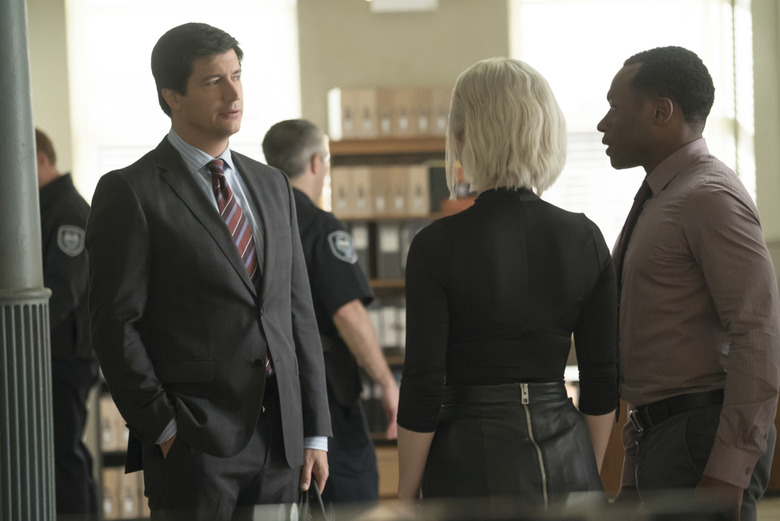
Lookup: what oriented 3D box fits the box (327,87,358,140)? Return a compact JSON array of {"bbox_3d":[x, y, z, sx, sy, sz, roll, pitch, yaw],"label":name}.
[{"bbox_3d":[-0.242,-0.781,14.877,0.103,0.260,0.260,-2,0,-15],"label":"box"}]

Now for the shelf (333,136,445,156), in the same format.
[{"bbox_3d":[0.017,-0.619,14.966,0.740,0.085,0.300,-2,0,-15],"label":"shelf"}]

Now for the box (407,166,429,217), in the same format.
[{"bbox_3d":[0.120,-0.371,14.973,0.103,0.260,0.260,-2,0,-15],"label":"box"}]

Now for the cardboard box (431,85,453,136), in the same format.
[{"bbox_3d":[0.257,-0.846,15.822,0.107,0.276,0.250,-2,-1,-16],"label":"cardboard box"}]

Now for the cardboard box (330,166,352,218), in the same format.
[{"bbox_3d":[-0.303,-0.375,15.651,0.107,0.276,0.250,-2,-1,-16],"label":"cardboard box"}]

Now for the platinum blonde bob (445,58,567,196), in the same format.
[{"bbox_3d":[0.215,-0.248,5.150,0.218,0.252,0.235,-2,-1,-32],"label":"platinum blonde bob"}]

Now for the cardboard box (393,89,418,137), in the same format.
[{"bbox_3d":[0.038,-0.793,14.952,0.103,0.260,0.260,-2,0,-15],"label":"cardboard box"}]

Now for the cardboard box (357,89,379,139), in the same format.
[{"bbox_3d":[-0.159,-0.820,15.702,0.107,0.276,0.250,-2,-1,-16],"label":"cardboard box"}]

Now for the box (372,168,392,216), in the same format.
[{"bbox_3d":[-0.082,-0.365,14.918,0.103,0.260,0.260,-2,0,-15],"label":"box"}]

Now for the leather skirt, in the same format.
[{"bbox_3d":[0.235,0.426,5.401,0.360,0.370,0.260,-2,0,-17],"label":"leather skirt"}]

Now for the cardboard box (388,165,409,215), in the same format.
[{"bbox_3d":[0.019,-0.386,15.744,0.107,0.276,0.250,-2,-1,-16],"label":"cardboard box"}]

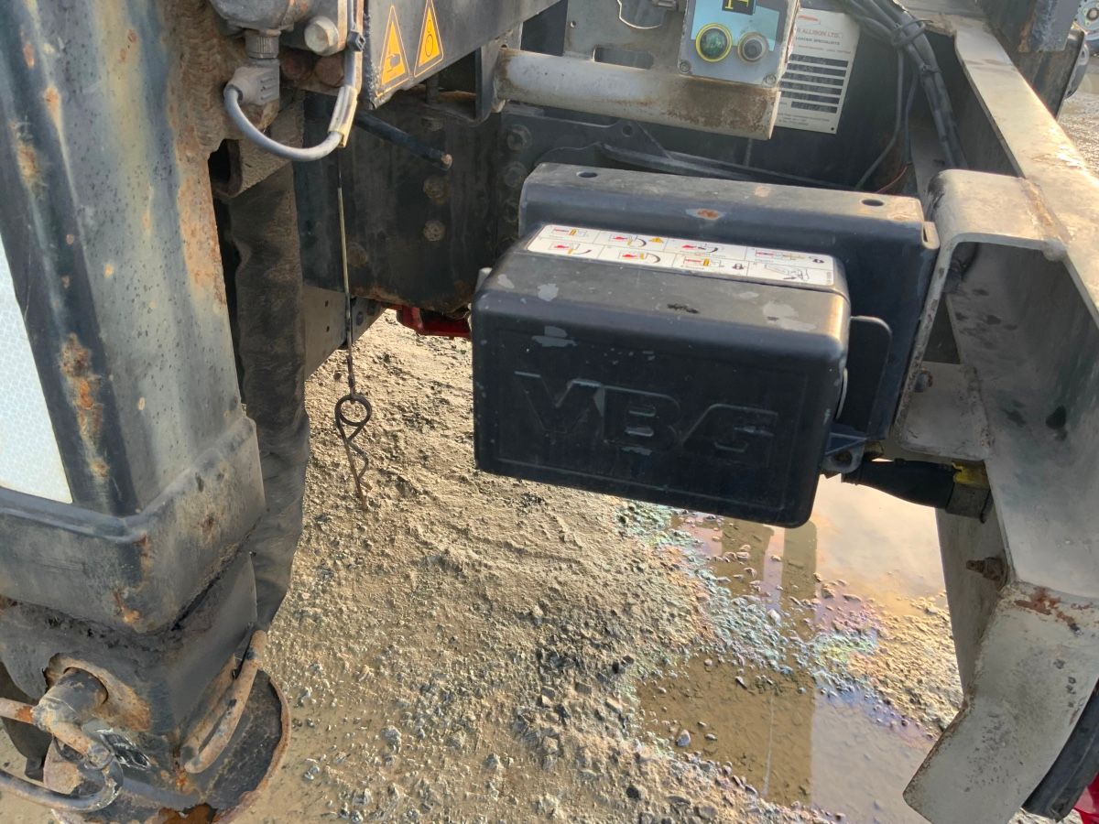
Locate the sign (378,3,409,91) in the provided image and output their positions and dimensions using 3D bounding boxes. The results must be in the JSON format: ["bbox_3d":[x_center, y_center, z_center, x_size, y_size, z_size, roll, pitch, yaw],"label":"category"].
[{"bbox_3d":[-0.105,-0.246,0.620,0.002,0.053,0.060,8,30,12],"label":"sign"}]

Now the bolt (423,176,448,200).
[{"bbox_3d":[-0.129,-0.253,1.040,0.026,0.026,0.015,9,30,13],"label":"bolt"}]

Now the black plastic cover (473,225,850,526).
[{"bbox_3d":[0.103,-0.046,0.819,0.285,0.162,0.205,9,30,13],"label":"black plastic cover"}]

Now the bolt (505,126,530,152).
[{"bbox_3d":[-0.042,-0.361,1.215,0.034,0.034,0.019,9,30,13],"label":"bolt"}]

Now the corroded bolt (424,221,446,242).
[{"bbox_3d":[-0.133,-0.208,1.064,0.026,0.026,0.015,9,30,13],"label":"corroded bolt"}]

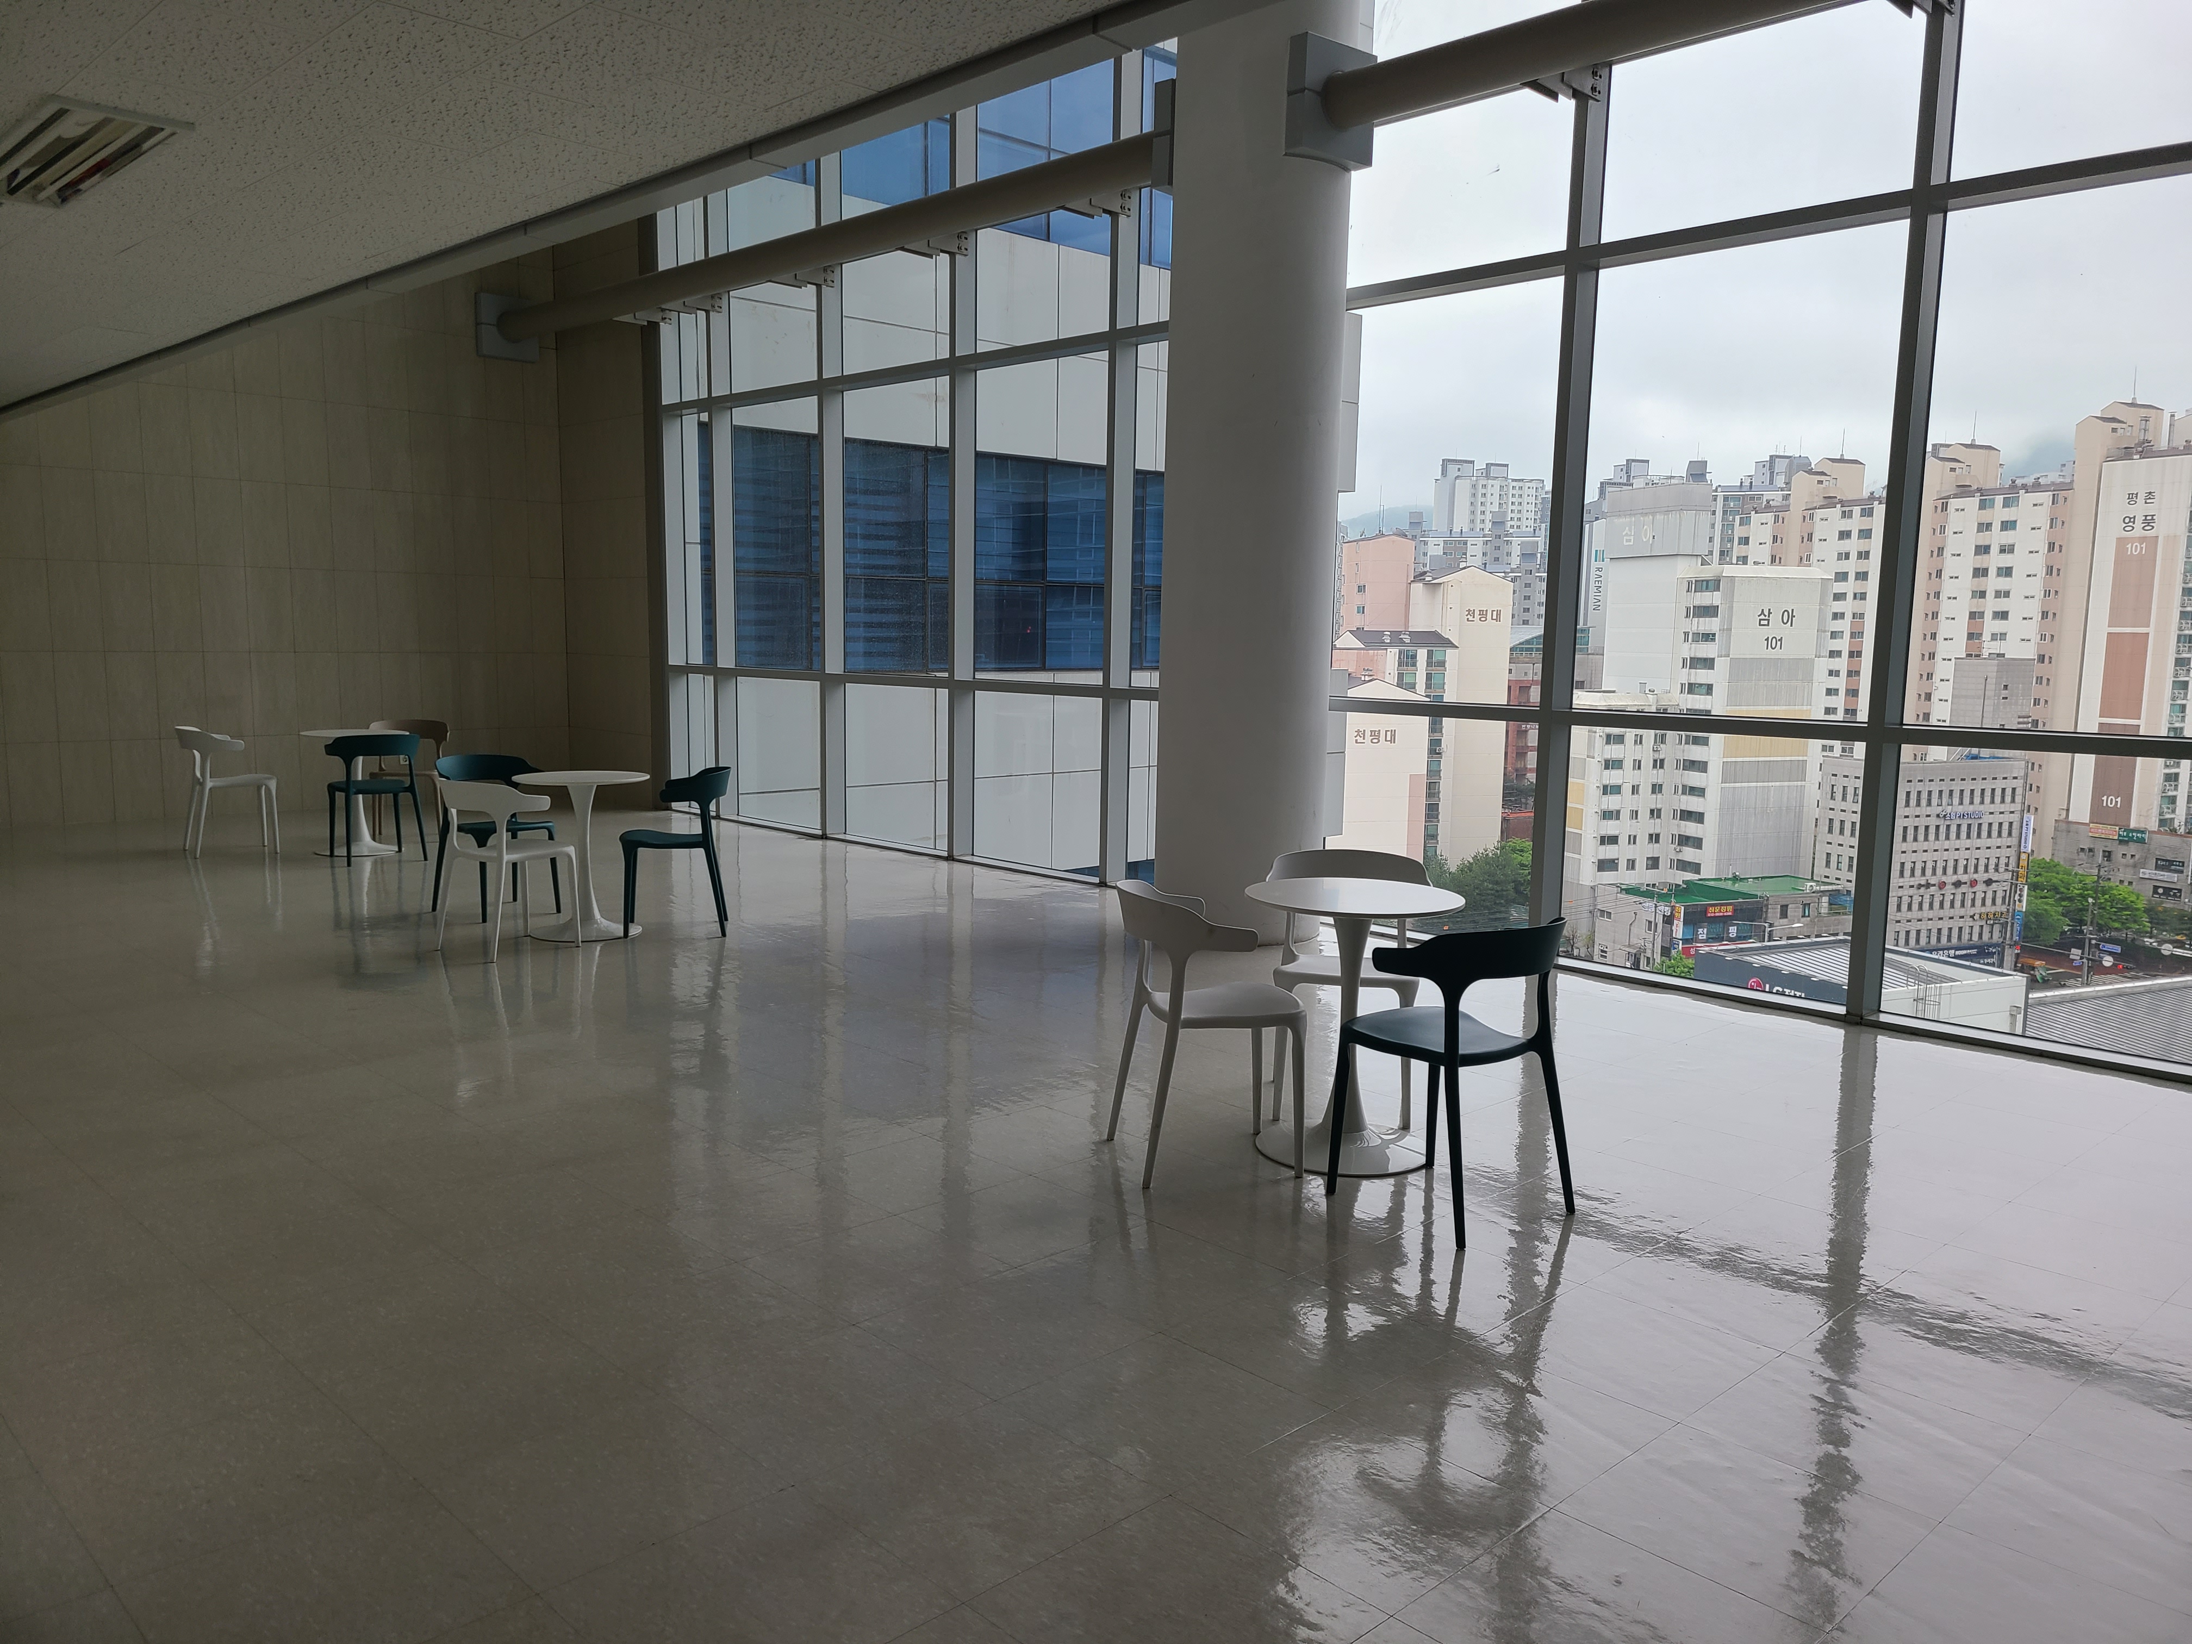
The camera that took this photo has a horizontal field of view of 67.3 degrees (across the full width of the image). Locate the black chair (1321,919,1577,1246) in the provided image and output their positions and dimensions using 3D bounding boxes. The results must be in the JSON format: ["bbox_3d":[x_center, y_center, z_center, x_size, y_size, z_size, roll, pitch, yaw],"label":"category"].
[{"bbox_3d":[0.899,0.600,4.130,0.510,0.752,0.500,-4,9,-38],"label":"black chair"}]

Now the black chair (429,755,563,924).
[{"bbox_3d":[-2.893,0.067,7.954,0.500,0.752,0.510,7,9,40],"label":"black chair"}]

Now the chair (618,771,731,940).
[{"bbox_3d":[-1.932,0.128,7.598,0.500,0.752,0.510,0,7,-12],"label":"chair"}]

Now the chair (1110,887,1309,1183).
[{"bbox_3d":[0.302,0.549,4.455,0.500,0.752,0.510,0,7,-13],"label":"chair"}]

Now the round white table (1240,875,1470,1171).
[{"bbox_3d":[0.707,0.558,4.580,0.600,0.720,0.600,1,7,0],"label":"round white table"}]

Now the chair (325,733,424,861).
[{"bbox_3d":[-4.193,-0.154,9.581,0.510,0.752,0.500,-5,9,-39],"label":"chair"}]

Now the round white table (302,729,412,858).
[{"bbox_3d":[-4.411,-0.173,9.840,0.600,0.720,0.600,1,7,0],"label":"round white table"}]

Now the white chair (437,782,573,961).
[{"bbox_3d":[-2.536,0.175,7.114,0.510,0.752,0.500,6,9,36],"label":"white chair"}]

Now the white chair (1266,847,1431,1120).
[{"bbox_3d":[0.753,0.492,4.996,0.510,0.752,0.500,2,7,7],"label":"white chair"}]

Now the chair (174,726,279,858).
[{"bbox_3d":[-5.120,-0.190,9.737,0.500,0.752,0.510,-4,9,-37],"label":"chair"}]

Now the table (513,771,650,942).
[{"bbox_3d":[-2.330,0.149,7.497,0.600,0.720,0.600,1,7,0],"label":"table"}]

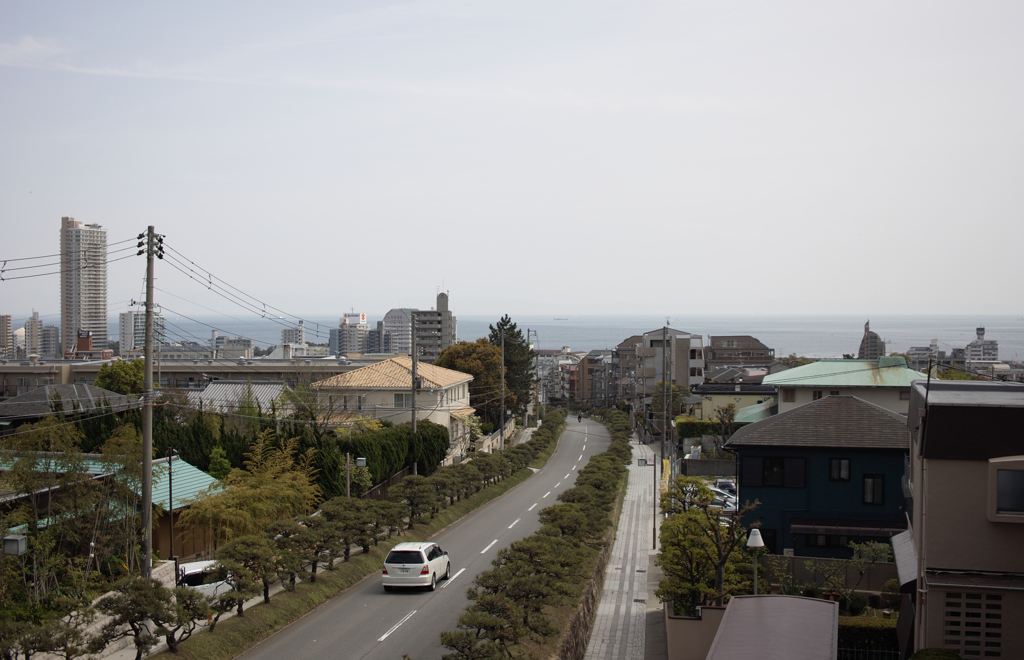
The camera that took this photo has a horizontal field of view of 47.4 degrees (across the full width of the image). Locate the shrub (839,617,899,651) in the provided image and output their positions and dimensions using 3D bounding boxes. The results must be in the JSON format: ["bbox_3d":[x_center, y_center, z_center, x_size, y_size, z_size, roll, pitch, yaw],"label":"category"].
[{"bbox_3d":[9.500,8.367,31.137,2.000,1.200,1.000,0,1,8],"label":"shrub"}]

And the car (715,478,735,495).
[{"bbox_3d":[15.450,11.511,84.493,1.680,1.500,4.200,0,1,7],"label":"car"}]

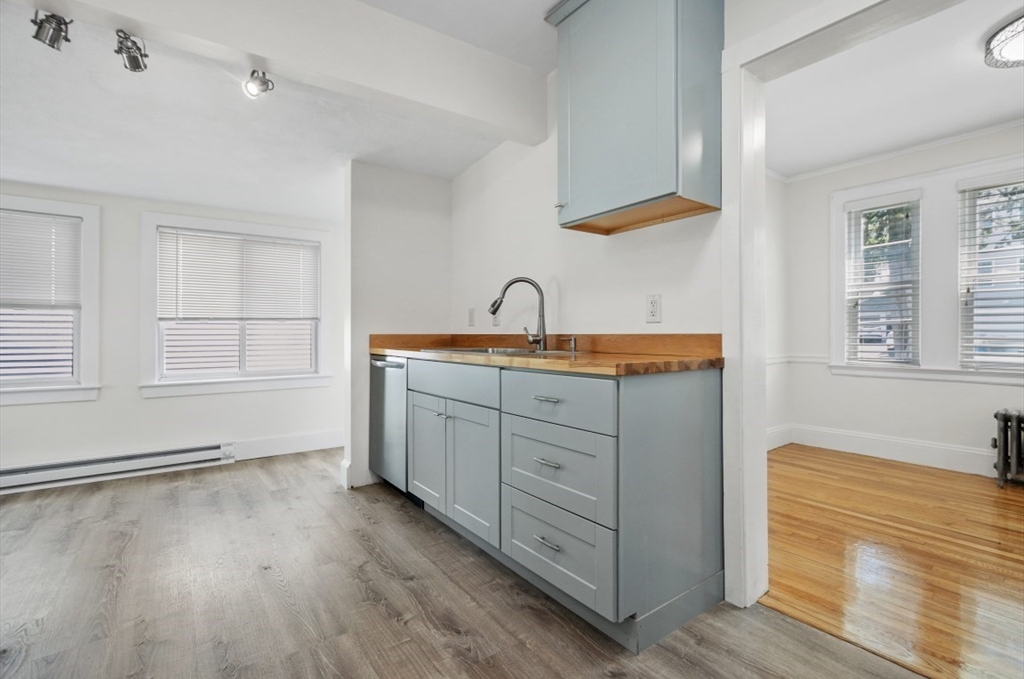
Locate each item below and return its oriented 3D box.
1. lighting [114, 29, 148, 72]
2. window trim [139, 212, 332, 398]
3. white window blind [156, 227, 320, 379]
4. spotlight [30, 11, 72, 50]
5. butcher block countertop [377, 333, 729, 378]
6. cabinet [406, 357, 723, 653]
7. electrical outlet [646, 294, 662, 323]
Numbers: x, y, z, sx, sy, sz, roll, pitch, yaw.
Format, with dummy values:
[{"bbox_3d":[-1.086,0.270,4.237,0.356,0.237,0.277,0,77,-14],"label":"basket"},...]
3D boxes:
[{"bbox_3d":[-1.462,-1.111,1.640,0.080,0.110,0.085,0,0,-24],"label":"lighting"},{"bbox_3d":[-2.170,-0.259,3.478,1.312,1.376,0.090,0,0,-34],"label":"window trim"},{"bbox_3d":[-2.175,-0.267,3.493,1.117,1.167,0.050,0,0,-34],"label":"white window blind"},{"bbox_3d":[-1.651,-1.112,1.530,0.080,0.100,0.085,0,0,16],"label":"spotlight"},{"bbox_3d":[-0.073,0.041,2.282,0.648,0.134,2.075,0,0,-38],"label":"butcher block countertop"},{"bbox_3d":[0.112,0.549,2.059,0.625,0.882,1.497,0,0,-38],"label":"cabinet"},{"bbox_3d":[0.633,-0.136,1.903,0.012,0.121,0.076,0,0,-38],"label":"electrical outlet"}]

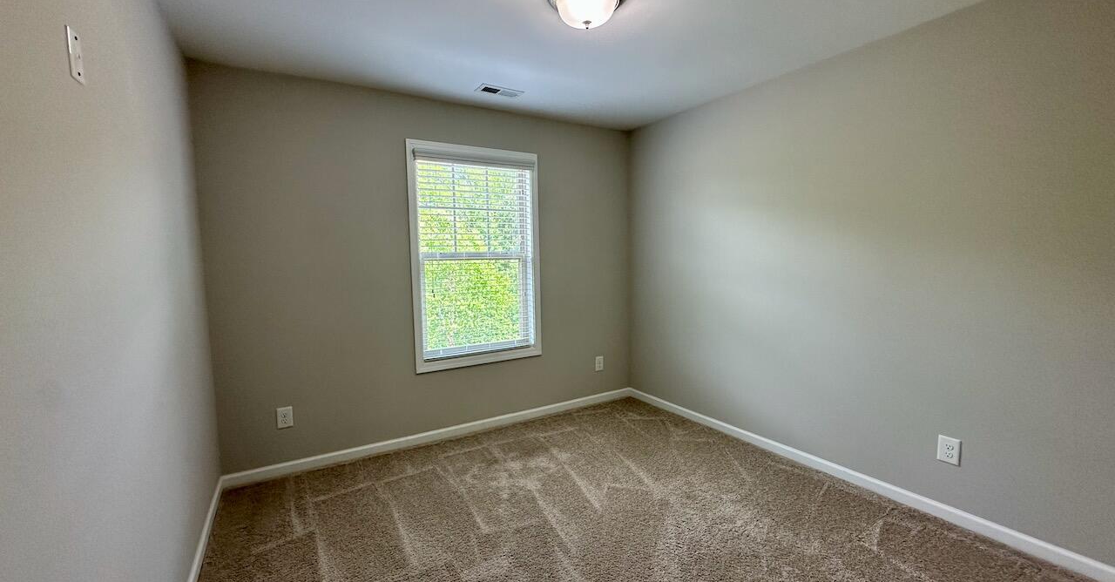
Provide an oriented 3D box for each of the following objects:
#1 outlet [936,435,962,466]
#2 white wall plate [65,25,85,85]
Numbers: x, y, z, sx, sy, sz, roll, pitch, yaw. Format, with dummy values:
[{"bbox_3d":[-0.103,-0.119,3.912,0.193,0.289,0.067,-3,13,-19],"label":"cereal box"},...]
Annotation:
[{"bbox_3d":[1.918,0.783,2.210,0.010,0.125,0.083,-4,5,-31],"label":"outlet"},{"bbox_3d":[-1.128,-0.550,1.058,0.007,0.115,0.071,-4,5,-31],"label":"white wall plate"}]

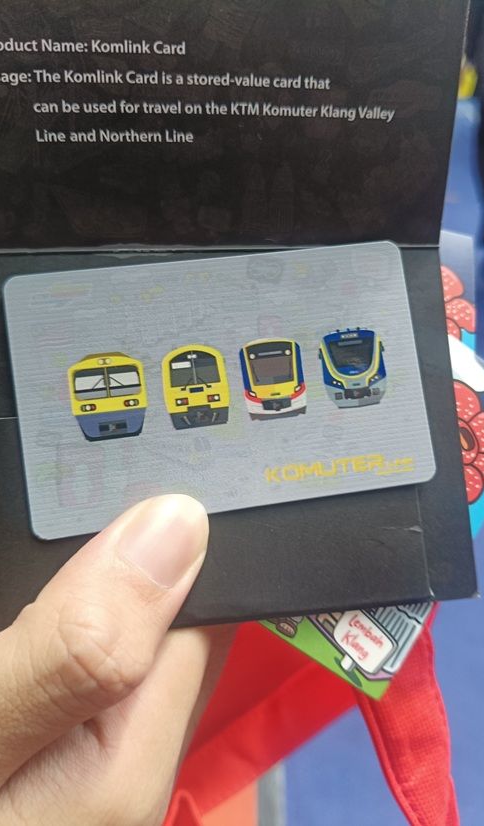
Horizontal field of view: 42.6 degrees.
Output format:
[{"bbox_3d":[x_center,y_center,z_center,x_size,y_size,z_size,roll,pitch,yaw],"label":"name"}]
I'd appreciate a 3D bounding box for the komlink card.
[{"bbox_3d":[-0.003,-0.007,0.131,0.086,0.001,0.054,-8,86,-9],"label":"komlink card"}]

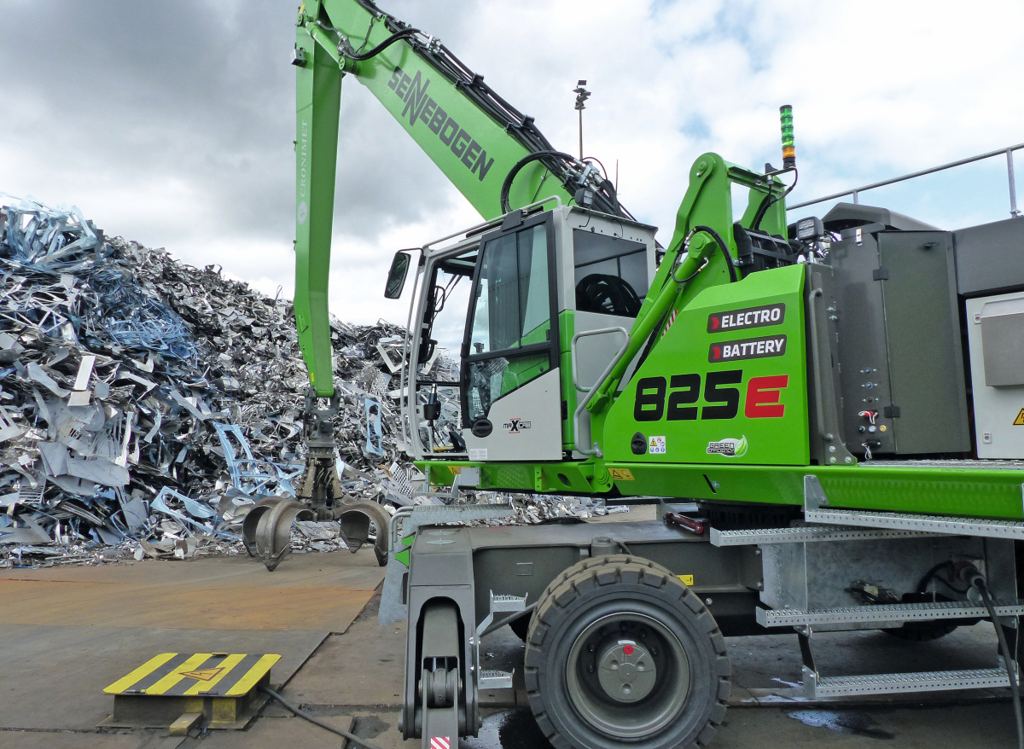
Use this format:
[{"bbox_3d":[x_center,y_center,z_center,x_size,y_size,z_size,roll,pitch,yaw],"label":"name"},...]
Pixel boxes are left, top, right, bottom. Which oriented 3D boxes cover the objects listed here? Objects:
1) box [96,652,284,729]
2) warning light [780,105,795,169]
[{"bbox_3d":[-1.970,1.975,4.670,0.830,0.200,0.810,0,-5,-2],"label":"box"},{"bbox_3d":[1.822,-1.565,4.860,0.072,0.410,0.072,2,-5,-40],"label":"warning light"}]

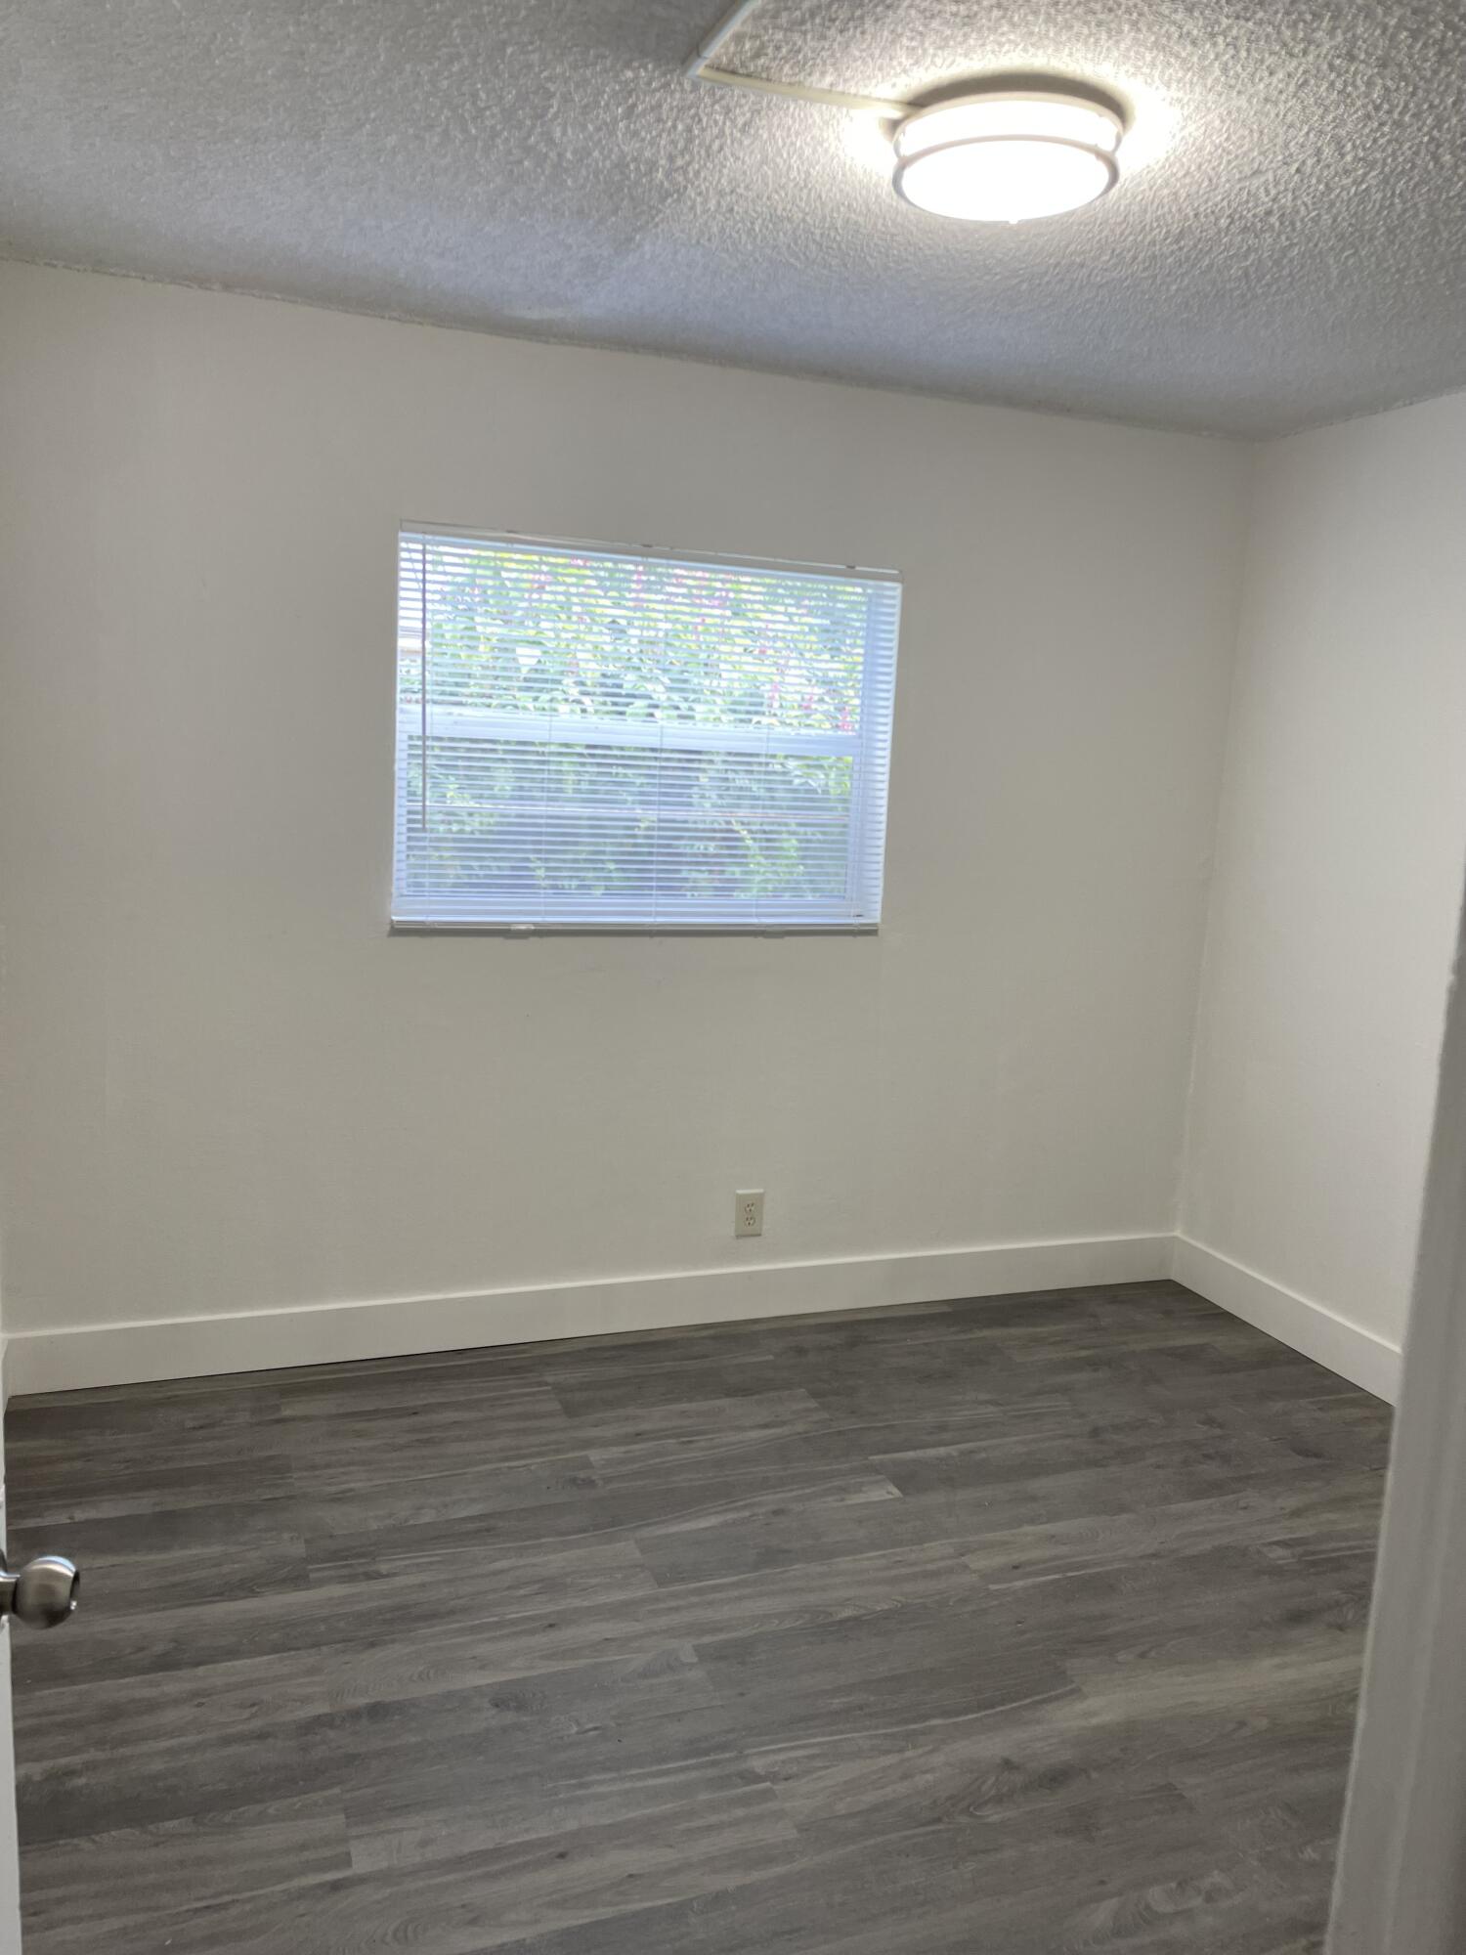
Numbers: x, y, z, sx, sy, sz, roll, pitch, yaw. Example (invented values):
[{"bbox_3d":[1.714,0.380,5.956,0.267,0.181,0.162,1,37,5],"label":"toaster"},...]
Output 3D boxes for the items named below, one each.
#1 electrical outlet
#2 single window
[{"bbox_3d":[0.046,0.639,3.971,0.076,0.124,0.012,-1,10,-21],"label":"electrical outlet"},{"bbox_3d":[-0.198,-0.592,3.691,1.287,0.923,0.100,-1,10,-21],"label":"single window"}]

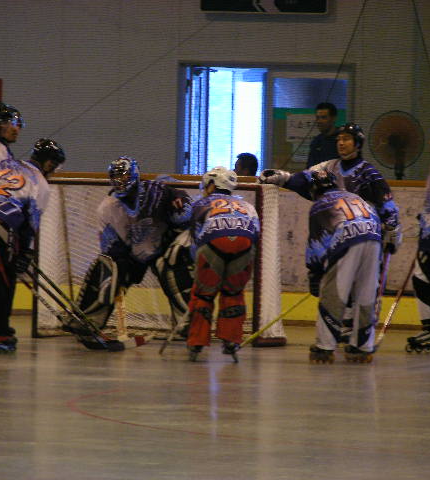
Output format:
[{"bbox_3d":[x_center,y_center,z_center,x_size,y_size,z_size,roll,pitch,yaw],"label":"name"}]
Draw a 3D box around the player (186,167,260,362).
[{"bbox_3d":[0.050,0.176,36.121,0.570,1.404,0.800,1,1,-7],"label":"player"}]

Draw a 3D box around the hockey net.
[{"bbox_3d":[-0.395,0.167,39.436,1.910,1.270,0.800,2,1,19],"label":"hockey net"}]

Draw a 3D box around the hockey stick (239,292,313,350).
[{"bbox_3d":[0.469,0.491,37.120,0.260,0.070,1.317,34,-45,-14],"label":"hockey stick"}]

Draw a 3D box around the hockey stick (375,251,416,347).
[{"bbox_3d":[1.358,0.368,38.749,0.260,1.235,0.070,23,37,3],"label":"hockey stick"}]

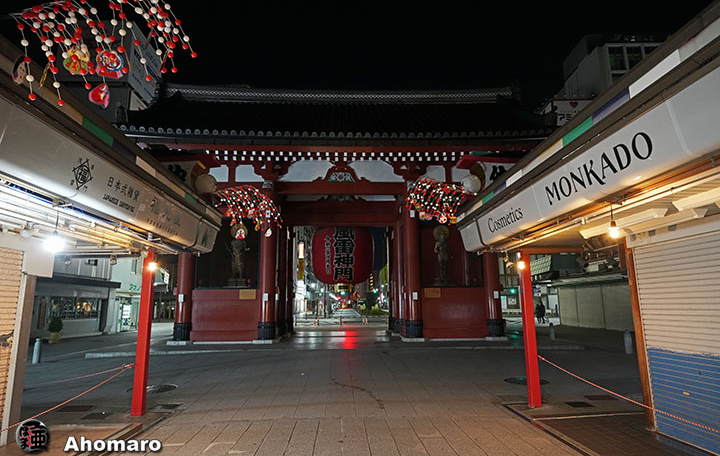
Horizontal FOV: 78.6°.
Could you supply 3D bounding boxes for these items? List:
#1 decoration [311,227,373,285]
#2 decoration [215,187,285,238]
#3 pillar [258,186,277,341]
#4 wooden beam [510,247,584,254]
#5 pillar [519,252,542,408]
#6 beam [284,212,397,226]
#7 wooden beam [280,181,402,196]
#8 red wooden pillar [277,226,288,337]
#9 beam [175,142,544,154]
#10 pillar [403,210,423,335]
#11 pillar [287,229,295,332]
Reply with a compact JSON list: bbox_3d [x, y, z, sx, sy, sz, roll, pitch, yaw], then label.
[{"bbox_3d":[-0.874,1.220,22.420,3.150,3.350,3.150,0,-10,-3],"label":"decoration"},{"bbox_3d":[-1.661,-0.269,6.585,1.000,0.740,0.800,0,-10,-3],"label":"decoration"},{"bbox_3d":[-3.395,1.139,16.526,0.640,5.930,0.640,0,-10,-3],"label":"pillar"},{"bbox_3d":[2.720,0.330,6.316,1.000,0.100,0.130,0,-10,-3],"label":"wooden beam"},{"bbox_3d":[2.355,1.381,6.111,0.165,2.090,0.165,0,-10,-3],"label":"pillar"},{"bbox_3d":[-0.896,-0.399,20.676,5.200,0.660,0.400,0,-10,-3],"label":"beam"},{"bbox_3d":[-0.739,-1.529,17.123,5.000,0.520,0.400,0,-10,-3],"label":"wooden beam"},{"bbox_3d":[-3.555,2.009,20.126,0.600,5.560,0.600,0,-10,-3],"label":"red wooden pillar"},{"bbox_3d":[-0.313,-2.601,14.487,12.300,0.350,0.300,0,-10,-3],"label":"beam"},{"bbox_3d":[1.970,1.198,16.754,0.640,5.800,0.640,0,-10,-3],"label":"pillar"},{"bbox_3d":[-3.707,2.627,23.568,0.600,5.560,0.600,0,-10,-3],"label":"pillar"}]

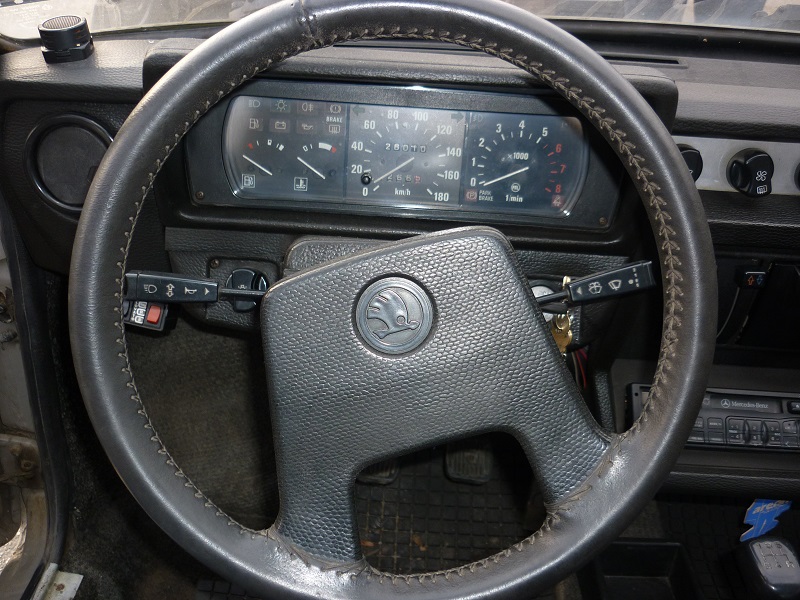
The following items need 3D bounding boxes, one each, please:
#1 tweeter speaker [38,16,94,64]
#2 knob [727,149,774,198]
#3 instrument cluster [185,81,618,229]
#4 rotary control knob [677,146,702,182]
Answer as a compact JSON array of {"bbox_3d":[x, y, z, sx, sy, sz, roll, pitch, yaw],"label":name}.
[{"bbox_3d":[-0.292,-0.228,0.670,0.044,0.034,0.044,3,35,2],"label":"tweeter speaker"},{"bbox_3d":[0.289,-0.105,0.630,0.037,0.038,0.023,3,15,2],"label":"knob"},{"bbox_3d":[0.000,-0.124,0.644,0.346,0.105,0.060,3,12,2],"label":"instrument cluster"},{"bbox_3d":[0.231,-0.109,0.630,0.037,0.038,0.023,3,15,2],"label":"rotary control knob"}]

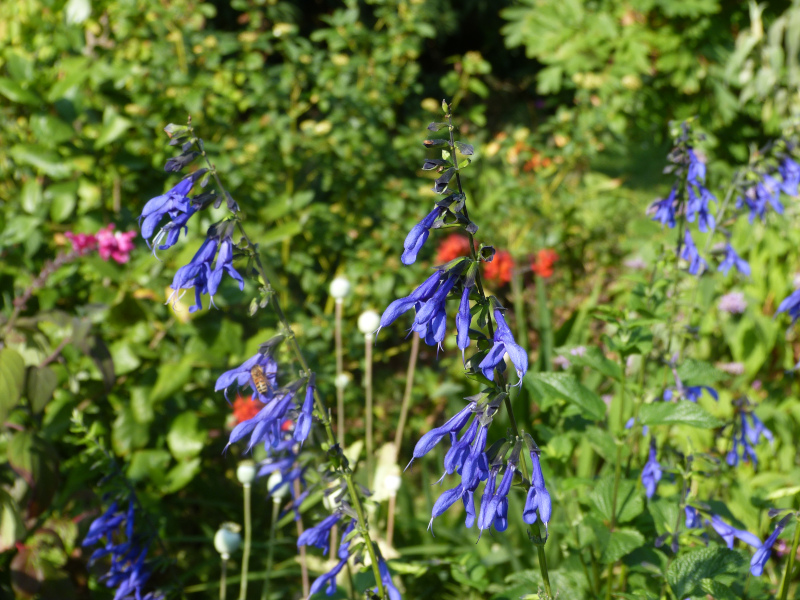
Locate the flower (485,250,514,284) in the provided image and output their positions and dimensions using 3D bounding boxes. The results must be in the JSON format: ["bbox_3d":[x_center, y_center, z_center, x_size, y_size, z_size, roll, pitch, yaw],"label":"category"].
[{"bbox_3d":[0.143,-0.047,2.400,0.043,0.049,0.045,0,11,0],"label":"flower"}]

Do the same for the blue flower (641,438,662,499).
[{"bbox_3d":[0.178,0.119,1.180,0.016,0.043,0.020,1,12,6],"label":"blue flower"}]

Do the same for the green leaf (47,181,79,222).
[{"bbox_3d":[-0.497,-0.145,2.450,0.047,0.062,0.030,-2,11,-10],"label":"green leaf"}]

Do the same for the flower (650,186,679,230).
[{"bbox_3d":[0.223,-0.078,1.400,0.024,0.035,0.027,7,14,30],"label":"flower"}]

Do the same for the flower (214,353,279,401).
[{"bbox_3d":[-0.088,0.044,0.950,0.036,0.029,0.026,-5,13,-22],"label":"flower"}]

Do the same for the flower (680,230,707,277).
[{"bbox_3d":[0.247,-0.039,1.400,0.022,0.039,0.025,-7,14,-30],"label":"flower"}]

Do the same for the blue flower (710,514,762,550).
[{"bbox_3d":[0.222,0.154,1.100,0.034,0.024,0.025,7,14,29],"label":"blue flower"}]

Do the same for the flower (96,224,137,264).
[{"bbox_3d":[-0.247,-0.048,1.450,0.035,0.035,0.035,-3,13,-12],"label":"flower"}]

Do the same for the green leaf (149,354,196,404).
[{"bbox_3d":[-0.219,0.076,1.600,0.046,0.048,0.028,0,12,0],"label":"green leaf"}]

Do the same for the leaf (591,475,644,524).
[{"bbox_3d":[0.153,0.140,1.170,0.038,0.035,0.030,0,11,0],"label":"leaf"}]

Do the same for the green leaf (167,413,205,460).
[{"bbox_3d":[-0.290,0.185,2.250,0.051,0.065,0.030,0,11,0],"label":"green leaf"}]

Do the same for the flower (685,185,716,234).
[{"bbox_3d":[0.230,-0.070,1.270,0.023,0.037,0.024,0,11,0],"label":"flower"}]

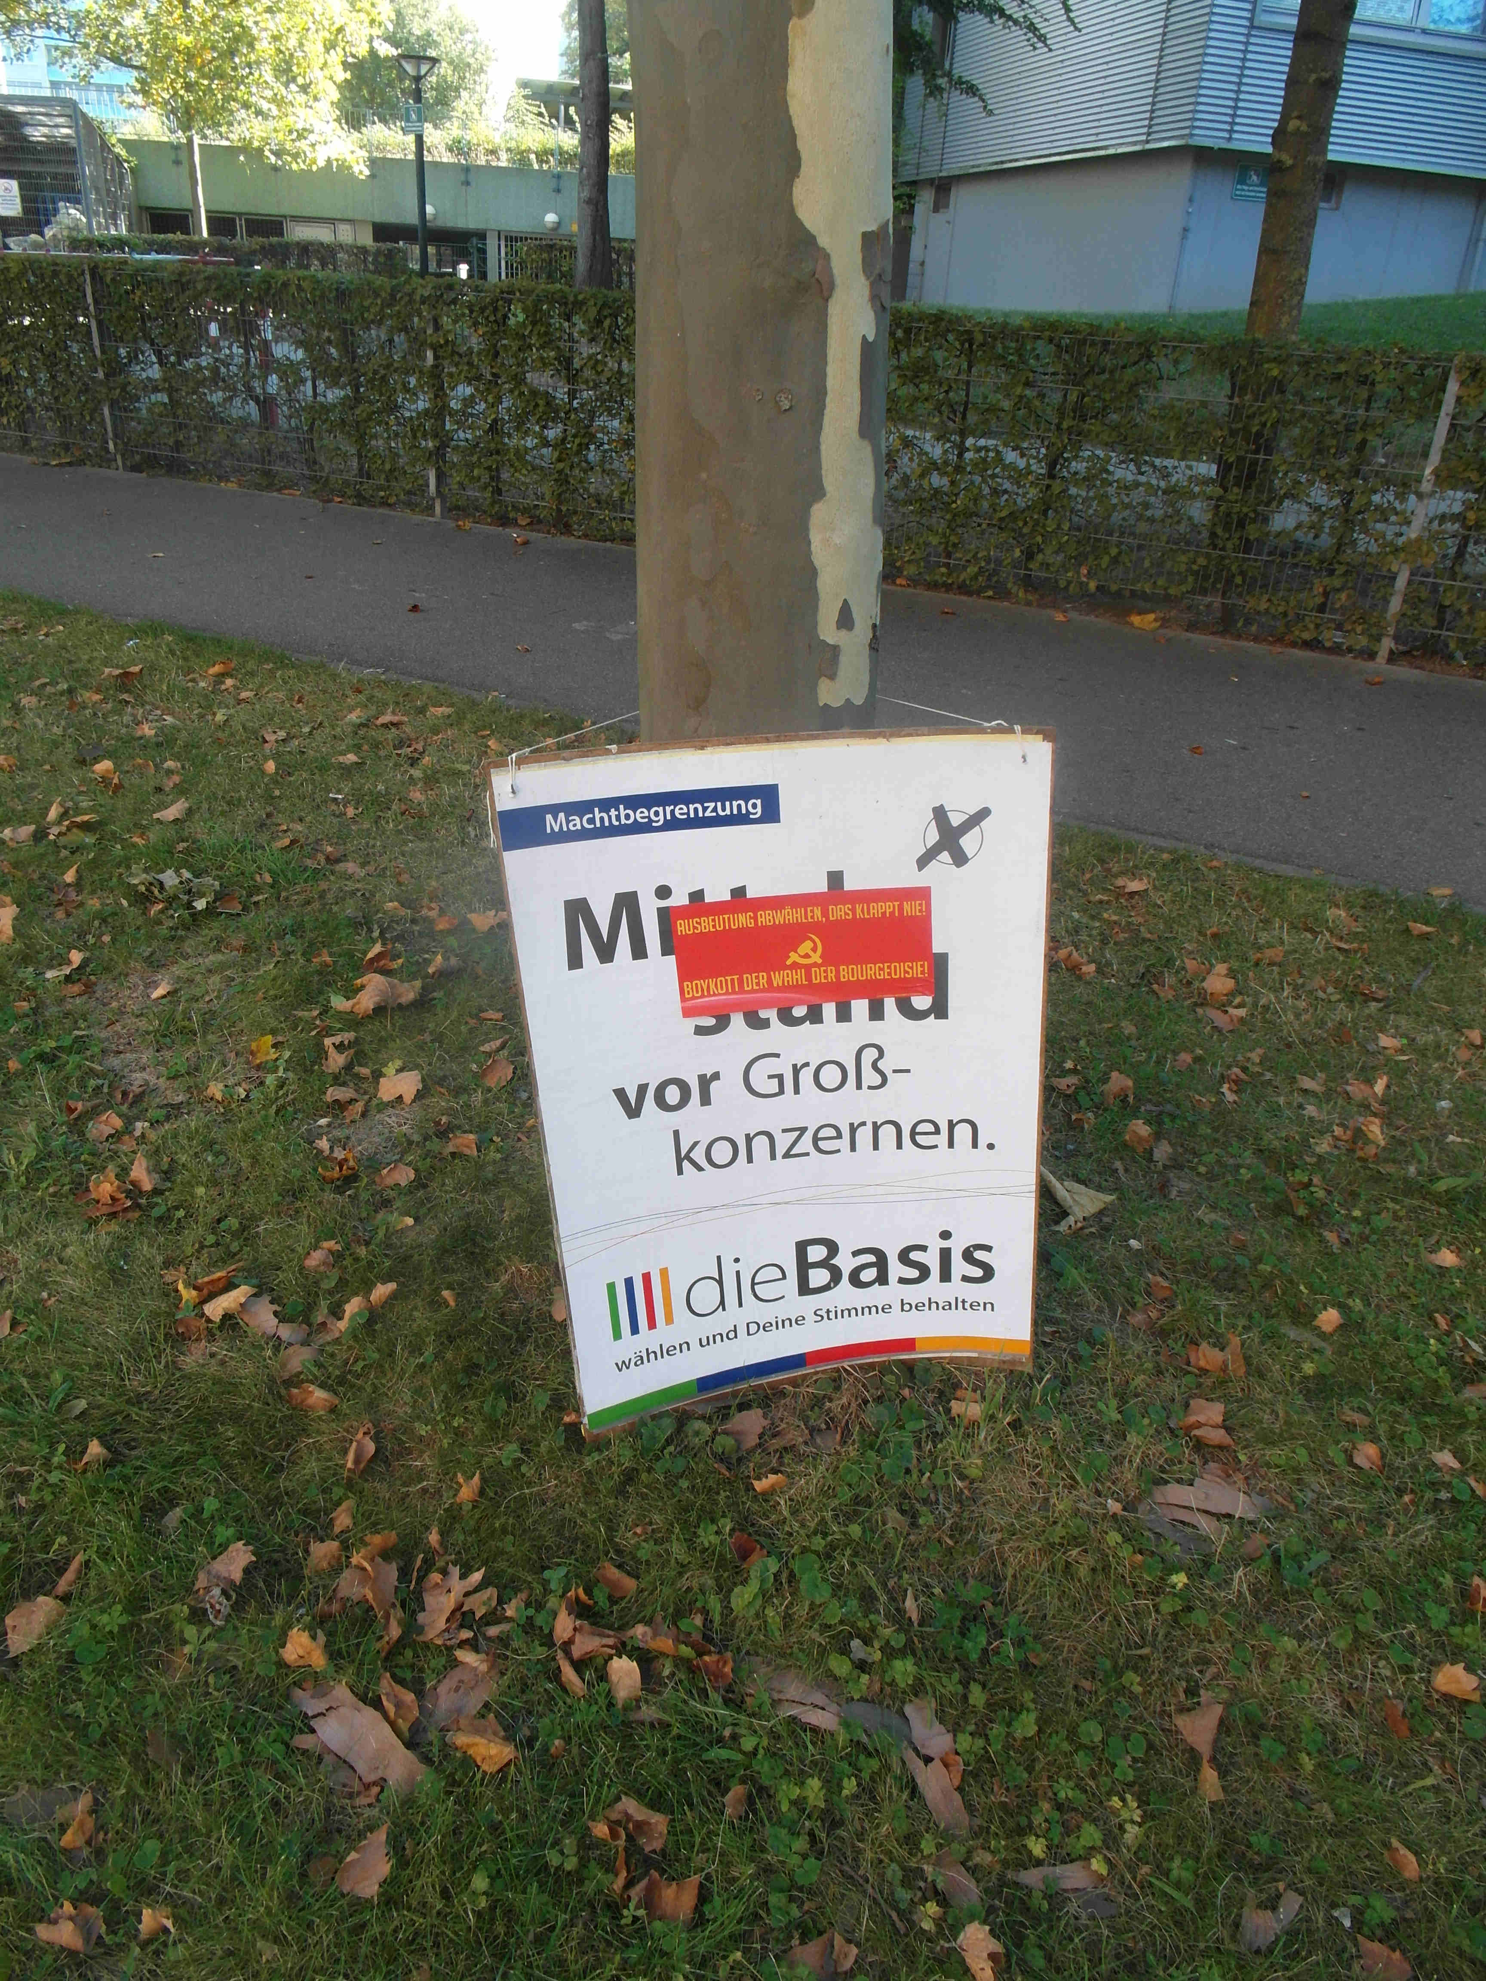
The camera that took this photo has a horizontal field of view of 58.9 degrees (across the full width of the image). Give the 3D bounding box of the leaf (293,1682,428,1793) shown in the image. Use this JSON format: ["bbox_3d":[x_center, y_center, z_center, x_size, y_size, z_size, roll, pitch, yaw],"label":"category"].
[{"bbox_3d":[-0.379,0.731,1.295,0.159,0.030,0.053,23,33,34],"label":"leaf"}]

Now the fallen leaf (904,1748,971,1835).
[{"bbox_3d":[0.187,0.765,1.267,0.034,0.015,0.083,-7,30,-19],"label":"fallen leaf"}]

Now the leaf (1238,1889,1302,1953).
[{"bbox_3d":[0.482,0.856,1.215,0.043,0.025,0.072,23,33,34],"label":"leaf"}]

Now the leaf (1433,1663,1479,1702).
[{"bbox_3d":[0.775,0.750,1.430,0.044,0.025,0.033,10,27,14],"label":"leaf"}]

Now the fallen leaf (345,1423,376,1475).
[{"bbox_3d":[-0.466,0.566,1.617,0.029,0.025,0.076,4,28,0],"label":"fallen leaf"}]

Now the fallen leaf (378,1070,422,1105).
[{"bbox_3d":[-0.604,0.174,2.323,0.075,0.030,0.072,-5,28,-15],"label":"fallen leaf"}]

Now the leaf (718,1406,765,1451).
[{"bbox_3d":[0.008,0.558,1.680,0.065,0.020,0.050,-21,36,-38],"label":"leaf"}]

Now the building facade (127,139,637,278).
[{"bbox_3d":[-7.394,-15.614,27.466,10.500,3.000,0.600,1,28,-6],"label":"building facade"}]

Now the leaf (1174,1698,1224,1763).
[{"bbox_3d":[0.465,0.754,1.353,0.044,0.015,0.067,15,30,22],"label":"leaf"}]

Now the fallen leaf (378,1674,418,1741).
[{"bbox_3d":[-0.347,0.720,1.330,0.071,0.020,0.031,24,34,35],"label":"fallen leaf"}]

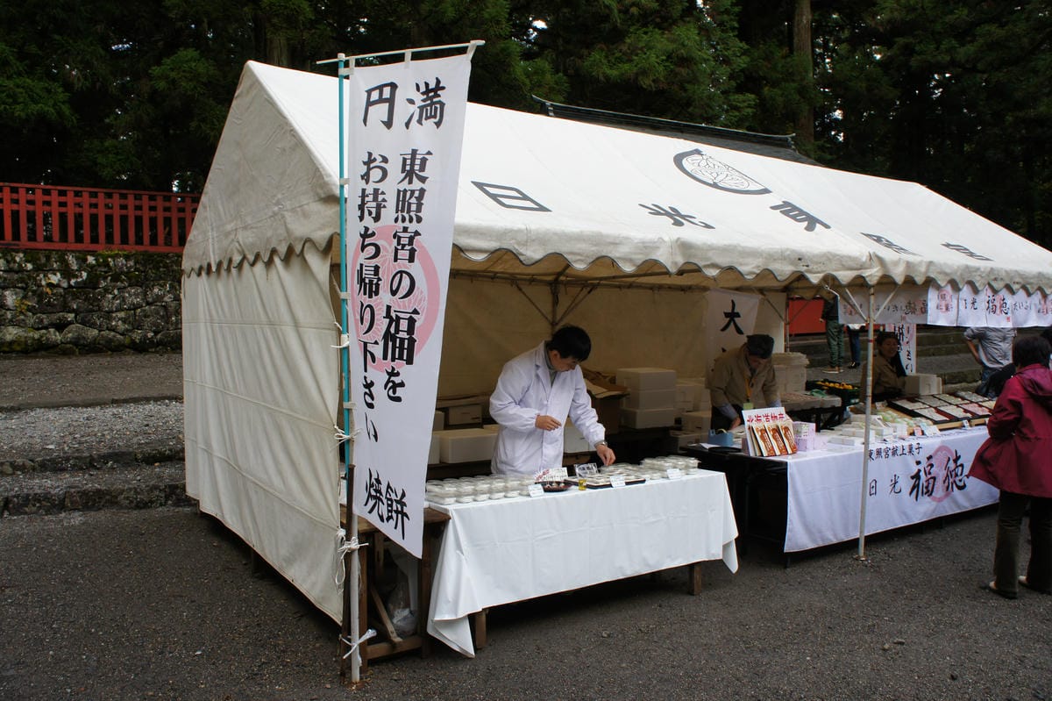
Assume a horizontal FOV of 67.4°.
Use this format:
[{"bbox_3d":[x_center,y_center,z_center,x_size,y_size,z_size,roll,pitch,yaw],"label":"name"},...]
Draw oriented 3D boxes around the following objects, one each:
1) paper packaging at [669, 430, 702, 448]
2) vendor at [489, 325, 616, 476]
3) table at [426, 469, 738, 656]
[{"bbox_3d":[1.398,0.808,6.958,0.280,0.150,0.220,-2,3,-30],"label":"paper packaging"},{"bbox_3d":[0.127,0.649,4.810,0.660,1.600,0.540,-2,3,-30],"label":"vendor"},{"bbox_3d":[0.329,1.102,4.545,1.860,0.710,0.530,-2,3,-29],"label":"table"}]

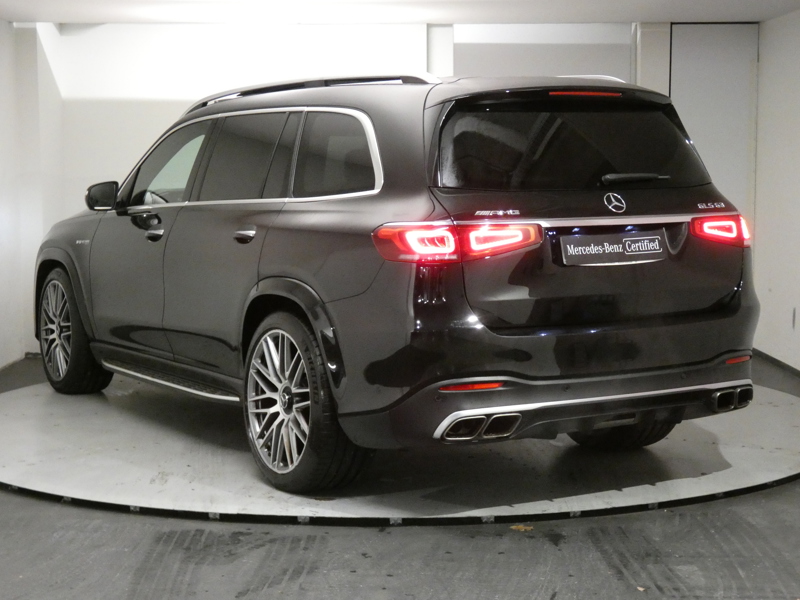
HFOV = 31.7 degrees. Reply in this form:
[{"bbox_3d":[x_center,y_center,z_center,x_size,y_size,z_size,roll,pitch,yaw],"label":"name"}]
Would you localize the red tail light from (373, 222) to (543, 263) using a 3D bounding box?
[{"bbox_3d":[0.220,-0.223,5.357,0.560,0.150,0.340,-4,7,-31],"label":"red tail light"}]

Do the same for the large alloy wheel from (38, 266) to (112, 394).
[{"bbox_3d":[-2.007,0.181,8.789,0.290,0.810,0.810,-4,6,-30],"label":"large alloy wheel"}]

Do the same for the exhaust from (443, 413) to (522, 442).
[{"bbox_3d":[0.299,0.470,5.308,0.295,0.090,0.140,-4,6,-30],"label":"exhaust"}]

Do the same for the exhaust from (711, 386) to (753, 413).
[{"bbox_3d":[1.400,0.401,5.956,0.295,0.090,0.140,-4,6,-30],"label":"exhaust"}]

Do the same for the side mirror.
[{"bbox_3d":[-1.658,-0.582,7.858,0.210,0.165,0.140,-4,6,-30],"label":"side mirror"}]

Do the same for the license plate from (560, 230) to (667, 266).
[{"bbox_3d":[0.853,-0.205,5.579,0.520,0.114,0.015,-4,-8,-31],"label":"license plate"}]

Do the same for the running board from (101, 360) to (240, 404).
[{"bbox_3d":[-1.228,0.416,7.353,0.210,0.075,1.780,-4,6,-30],"label":"running board"}]

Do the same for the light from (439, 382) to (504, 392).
[{"bbox_3d":[0.272,0.328,5.285,0.255,0.032,0.045,-2,6,-15],"label":"light"}]

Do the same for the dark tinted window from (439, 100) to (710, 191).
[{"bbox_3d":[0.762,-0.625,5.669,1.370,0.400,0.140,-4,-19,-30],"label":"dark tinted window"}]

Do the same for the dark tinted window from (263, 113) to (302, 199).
[{"bbox_3d":[-0.490,-0.635,6.171,0.030,0.390,0.285,18,-5,-31],"label":"dark tinted window"}]

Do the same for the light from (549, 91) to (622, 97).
[{"bbox_3d":[0.753,-0.829,5.663,0.370,0.022,0.030,-4,6,-30],"label":"light"}]

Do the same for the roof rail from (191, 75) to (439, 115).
[{"bbox_3d":[-0.508,-0.964,6.644,0.070,0.110,2.500,-4,7,-31],"label":"roof rail"}]

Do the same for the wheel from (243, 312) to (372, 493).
[{"bbox_3d":[-0.385,0.428,6.123,0.325,0.815,0.815,-4,7,-31],"label":"wheel"}]

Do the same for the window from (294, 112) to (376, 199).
[{"bbox_3d":[-0.250,-0.600,5.786,0.045,0.390,0.760,19,-6,-33],"label":"window"}]

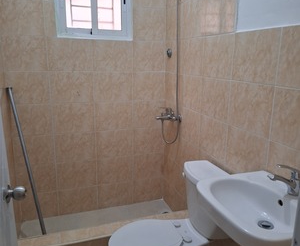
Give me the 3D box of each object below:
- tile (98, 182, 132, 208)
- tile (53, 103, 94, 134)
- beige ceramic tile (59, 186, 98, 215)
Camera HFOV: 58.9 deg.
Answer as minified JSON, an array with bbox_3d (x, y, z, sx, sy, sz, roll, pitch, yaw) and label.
[{"bbox_3d":[-0.314,0.660,2.429,0.329,0.236,0.010,-4,14,-19],"label":"tile"},{"bbox_3d":[-0.619,-0.040,2.160,0.330,0.250,0.012,-4,14,-19],"label":"tile"},{"bbox_3d":[-0.624,0.684,2.341,0.327,0.233,0.010,-4,15,-19],"label":"beige ceramic tile"}]

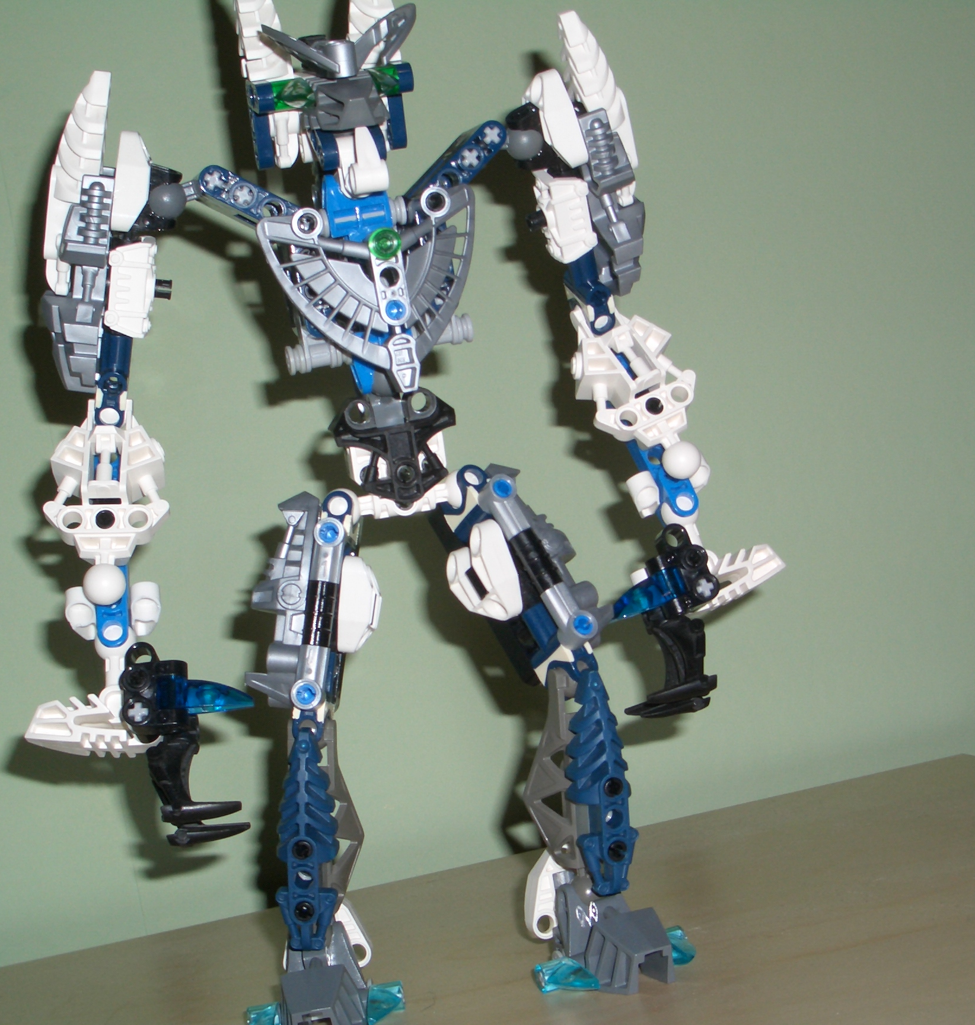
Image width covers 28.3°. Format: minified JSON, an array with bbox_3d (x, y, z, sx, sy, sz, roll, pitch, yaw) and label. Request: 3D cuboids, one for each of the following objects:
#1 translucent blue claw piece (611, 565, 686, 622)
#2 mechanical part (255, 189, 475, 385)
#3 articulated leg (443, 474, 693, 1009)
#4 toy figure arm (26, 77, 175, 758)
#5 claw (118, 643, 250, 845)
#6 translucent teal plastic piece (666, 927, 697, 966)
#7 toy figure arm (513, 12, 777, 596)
[{"bbox_3d":[0.041,0.020,0.484,0.023,0.009,0.008,-17,0,-28],"label":"translucent blue claw piece"},{"bbox_3d":[-0.027,-0.054,0.466,0.053,0.046,0.025,-10,0,-13],"label":"mechanical part"},{"bbox_3d":[0.019,0.054,0.480,0.043,0.133,0.052,-10,0,-14],"label":"articulated leg"},{"bbox_3d":[-0.094,-0.023,0.471,0.036,0.163,0.040,-2,0,-8],"label":"toy figure arm"},{"bbox_3d":[-0.073,0.056,0.463,0.031,0.048,0.022,-1,0,-3],"label":"claw"},{"bbox_3d":[0.044,0.107,0.476,0.009,0.009,0.021,-10,0,-15],"label":"translucent teal plastic piece"},{"bbox_3d":[0.041,-0.053,0.498,0.045,0.154,0.040,-11,0,-18],"label":"toy figure arm"}]

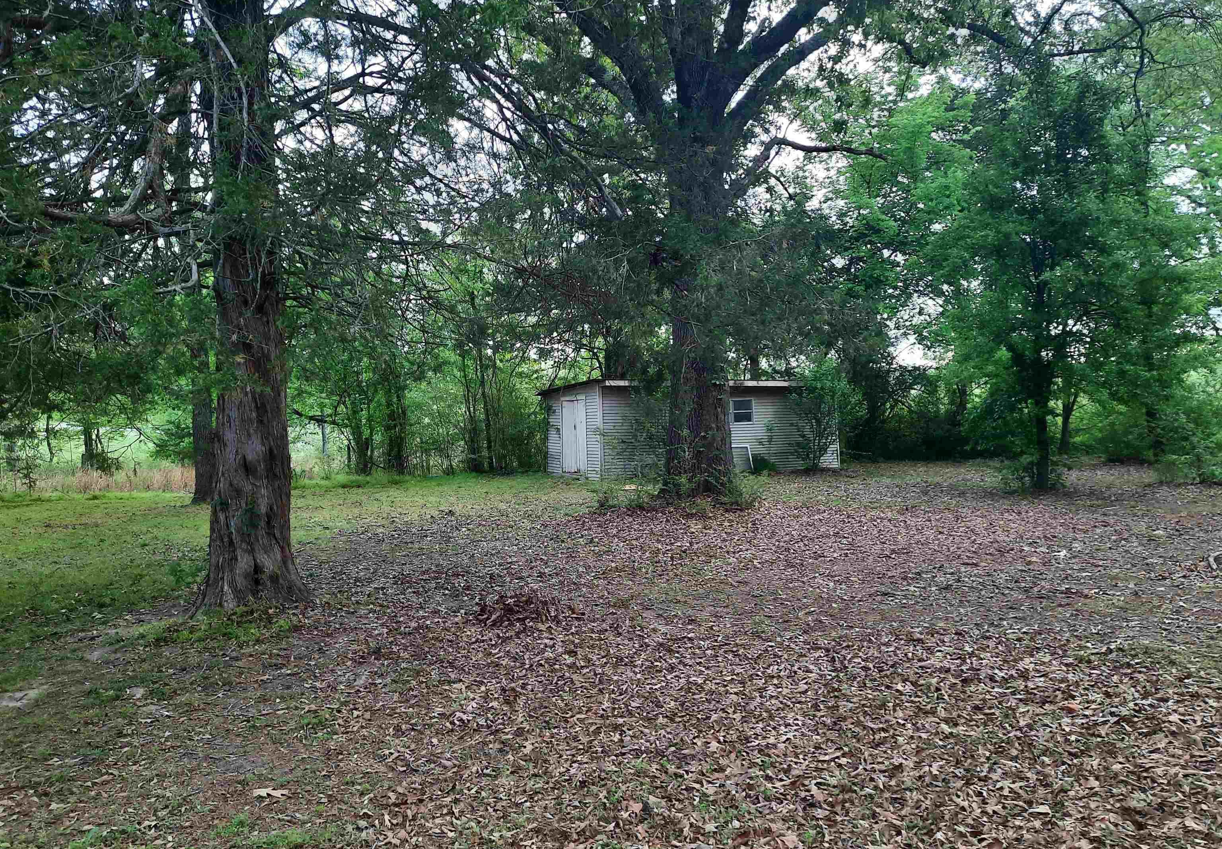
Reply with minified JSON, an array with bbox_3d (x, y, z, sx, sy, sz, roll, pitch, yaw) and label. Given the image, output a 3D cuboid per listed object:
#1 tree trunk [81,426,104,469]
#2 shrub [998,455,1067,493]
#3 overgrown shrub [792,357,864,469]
[{"bbox_3d":[-14.993,0.662,25.500,0.561,1.293,0.500,-1,0,0],"label":"tree trunk"},{"bbox_3d":[8.511,0.992,17.800,1.377,0.755,1.200,-1,0,0],"label":"shrub"},{"bbox_3d":[6.213,-0.328,25.300,2.011,3.138,1.700,-1,0,0],"label":"overgrown shrub"}]

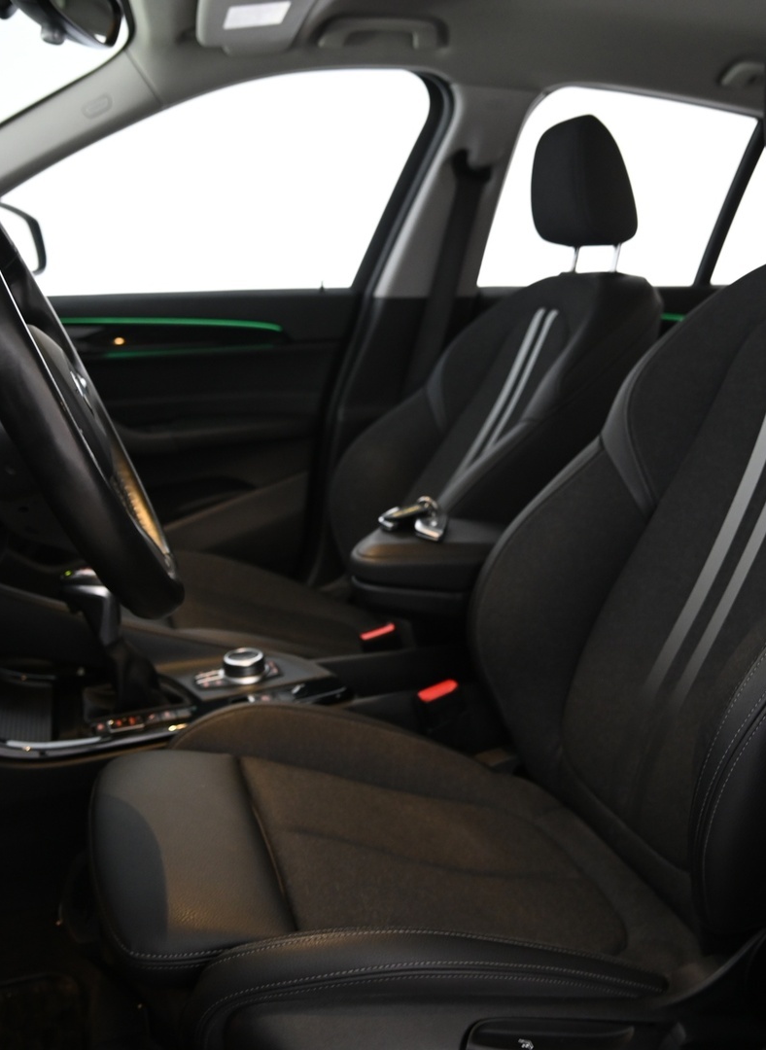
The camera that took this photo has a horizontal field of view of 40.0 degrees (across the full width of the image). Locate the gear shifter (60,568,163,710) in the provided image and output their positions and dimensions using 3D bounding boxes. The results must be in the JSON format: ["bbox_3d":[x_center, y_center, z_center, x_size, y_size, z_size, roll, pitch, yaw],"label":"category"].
[{"bbox_3d":[-0.320,0.130,1.245,0.110,0.168,0.065,-3,14,-13],"label":"gear shifter"}]

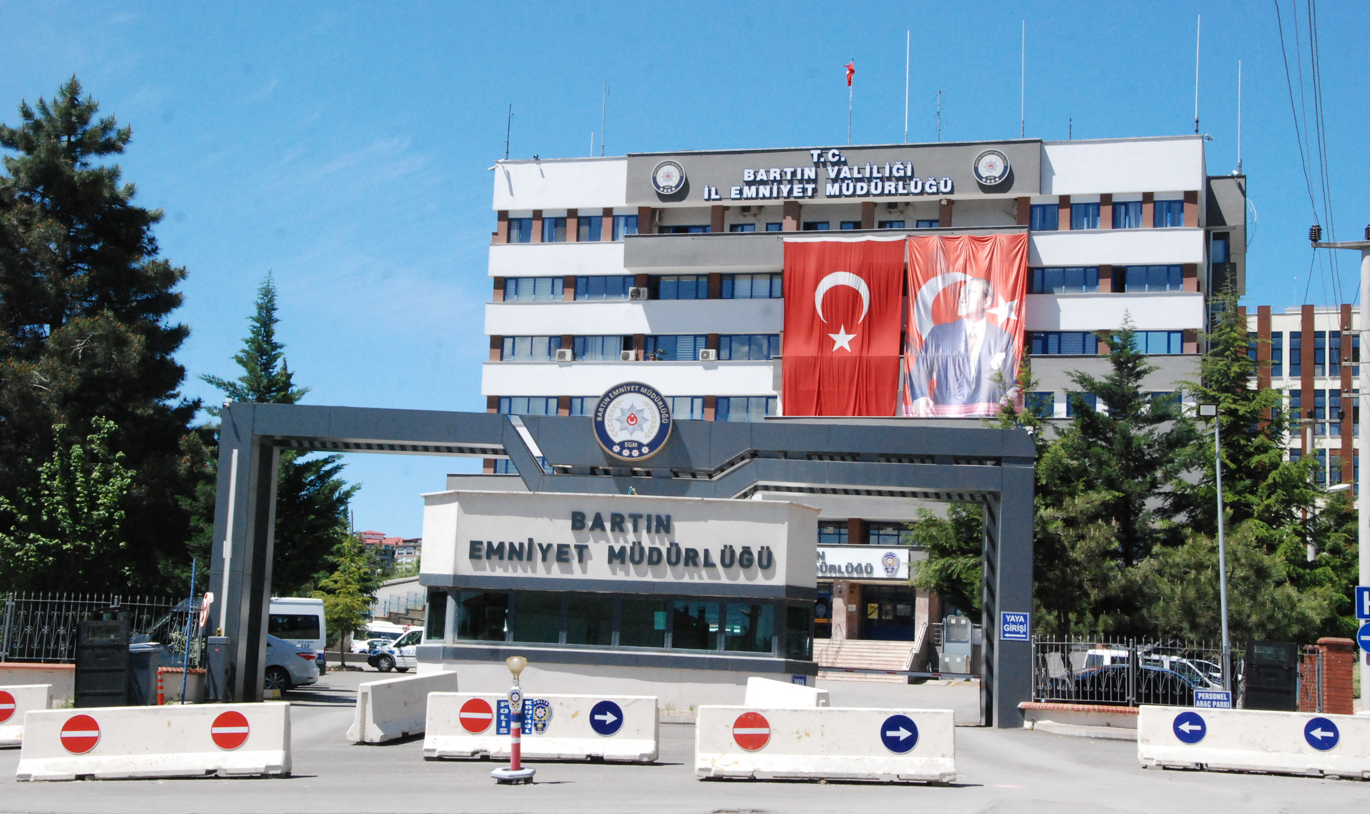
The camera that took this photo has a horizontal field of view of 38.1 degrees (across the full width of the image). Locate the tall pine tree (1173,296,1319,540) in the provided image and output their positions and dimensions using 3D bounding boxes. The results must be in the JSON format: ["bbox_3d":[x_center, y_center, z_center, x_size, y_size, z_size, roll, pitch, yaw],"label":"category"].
[{"bbox_3d":[15.841,2.616,57.795,5.200,12.300,5.200,2,-7,0],"label":"tall pine tree"}]

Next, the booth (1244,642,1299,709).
[{"bbox_3d":[11.436,5.598,38.722,0.970,2.000,0.700,1,-7,8],"label":"booth"}]

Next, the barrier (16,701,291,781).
[{"bbox_3d":[-6.161,3.928,23.143,3.030,0.800,0.585,-1,-9,0],"label":"barrier"}]

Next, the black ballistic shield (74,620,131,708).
[{"bbox_3d":[-10.461,4.652,35.906,0.960,1.640,0.500,-1,-8,2],"label":"black ballistic shield"}]

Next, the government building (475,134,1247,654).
[{"bbox_3d":[10.372,1.255,109.681,40.204,27.689,20.000,0,-7,17],"label":"government building"}]

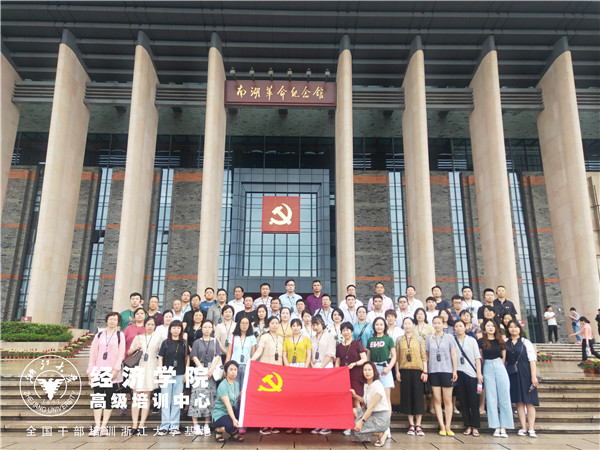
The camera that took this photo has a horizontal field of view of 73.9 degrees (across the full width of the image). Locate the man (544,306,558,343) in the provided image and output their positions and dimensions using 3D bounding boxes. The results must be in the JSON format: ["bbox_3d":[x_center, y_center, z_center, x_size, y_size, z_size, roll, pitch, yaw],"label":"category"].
[{"bbox_3d":[11.728,4.612,18.594,0.520,1.720,0.360,3,-15,-9],"label":"man"}]

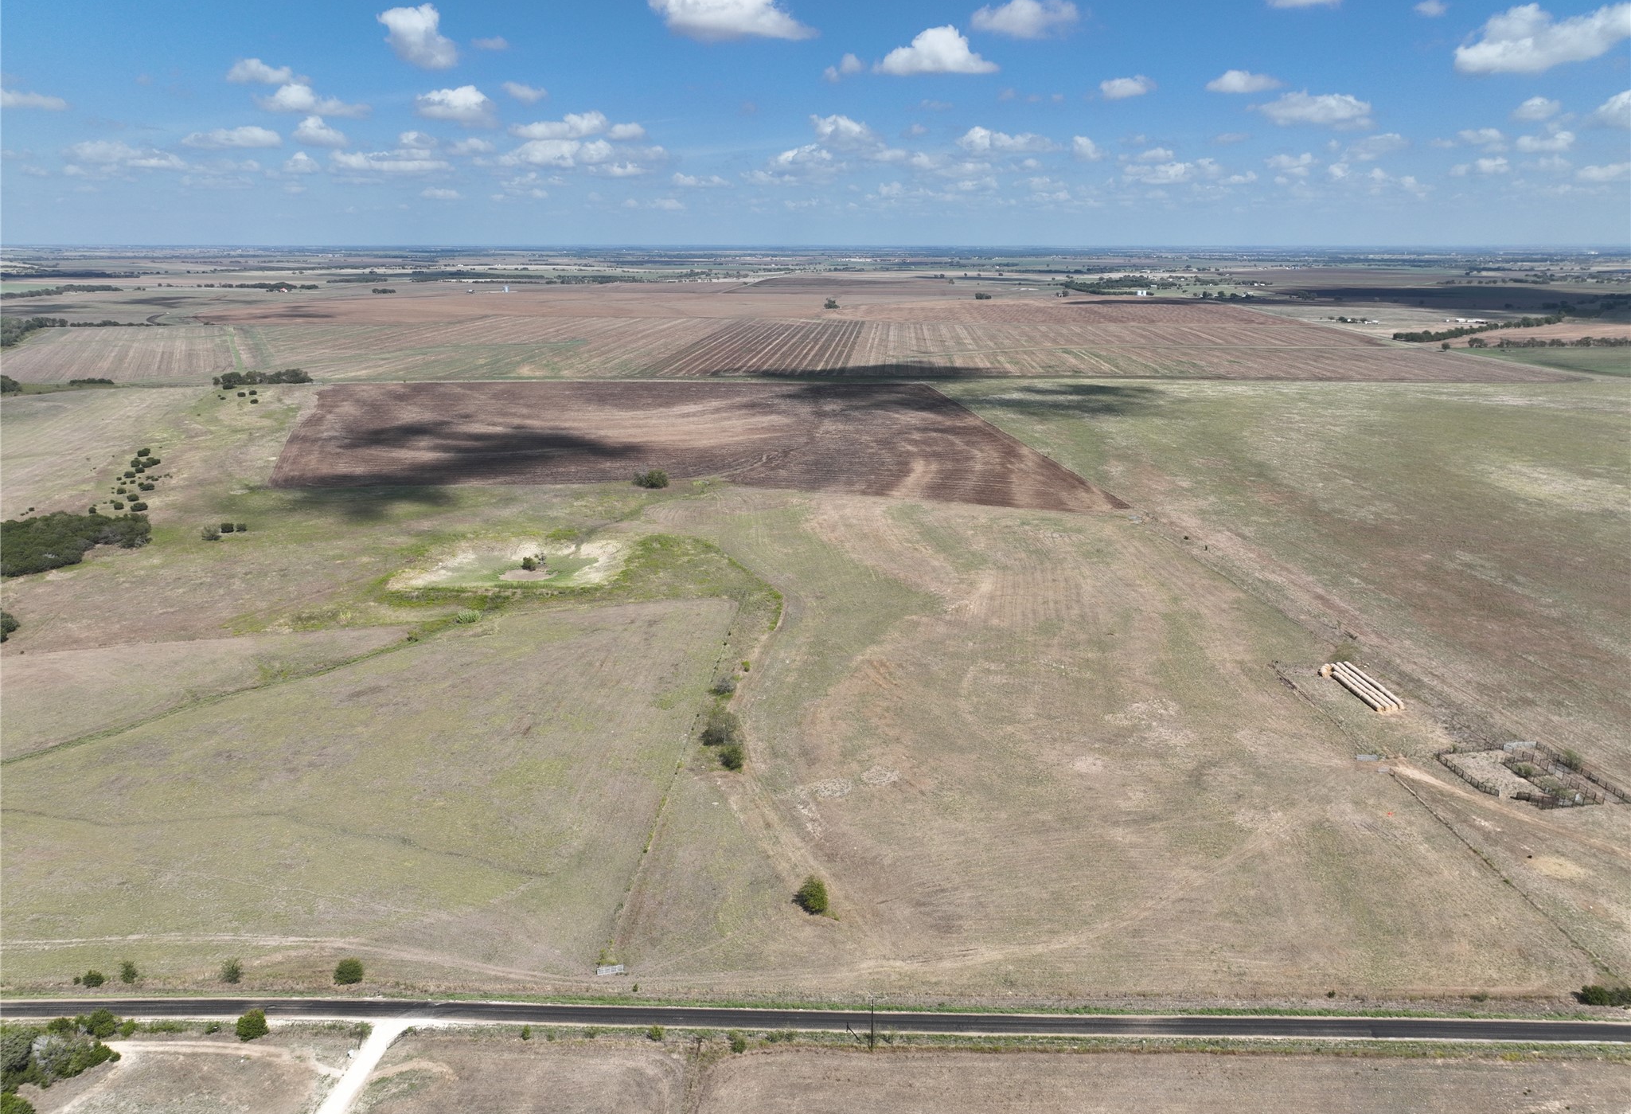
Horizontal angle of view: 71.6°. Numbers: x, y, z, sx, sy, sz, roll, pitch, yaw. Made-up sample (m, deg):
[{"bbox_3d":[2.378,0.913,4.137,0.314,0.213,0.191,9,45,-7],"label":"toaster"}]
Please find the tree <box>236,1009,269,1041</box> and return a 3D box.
[{"bbox_3d":[-85.230,70.920,171.270,4.700,4.800,4.600,-9,18,-29],"label":"tree"}]

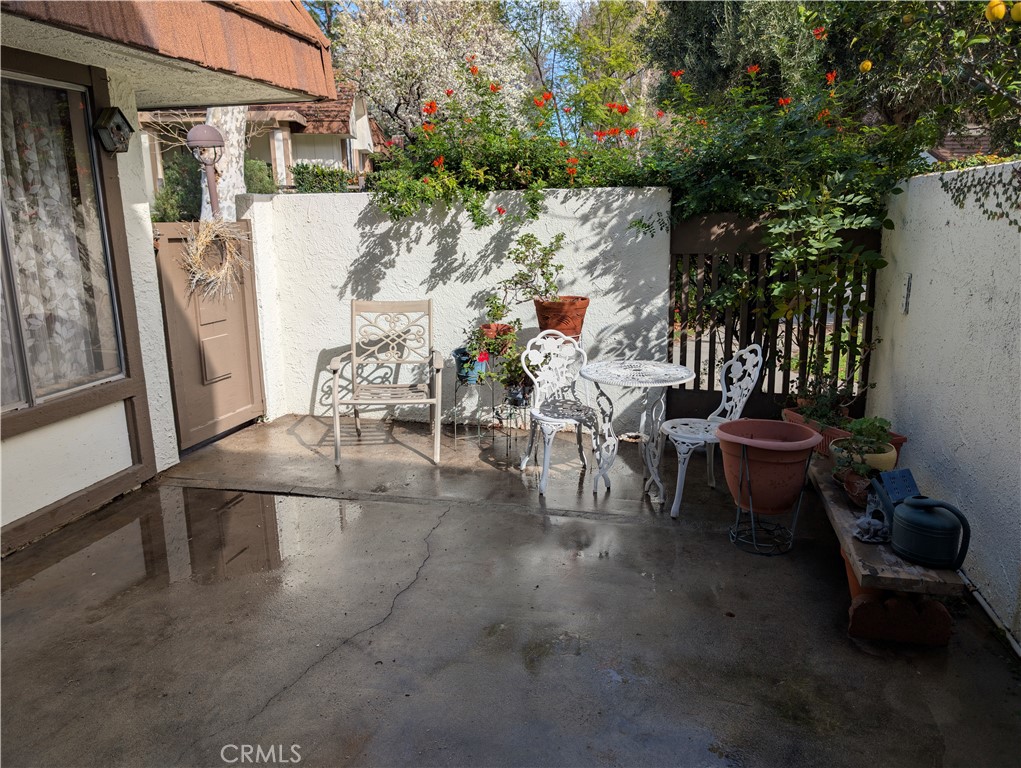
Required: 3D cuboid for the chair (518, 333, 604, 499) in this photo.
[{"bbox_3d":[0.294,0.135,4.004,0.400,0.830,0.460,-3,14,-10],"label":"chair"}]

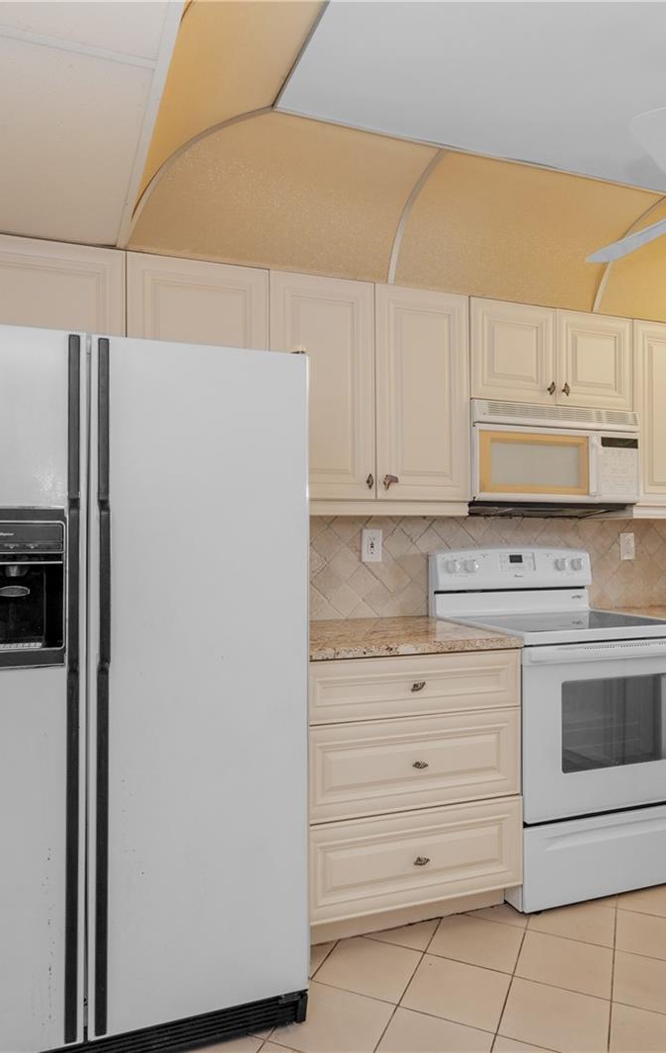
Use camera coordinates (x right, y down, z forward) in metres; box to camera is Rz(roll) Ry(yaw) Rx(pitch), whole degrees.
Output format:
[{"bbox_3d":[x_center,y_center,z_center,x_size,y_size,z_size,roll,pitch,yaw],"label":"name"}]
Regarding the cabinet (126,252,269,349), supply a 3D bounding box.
[{"bbox_3d":[-0.480,-0.666,2.262,0.455,0.370,0.330,0,-2,-20],"label":"cabinet"}]

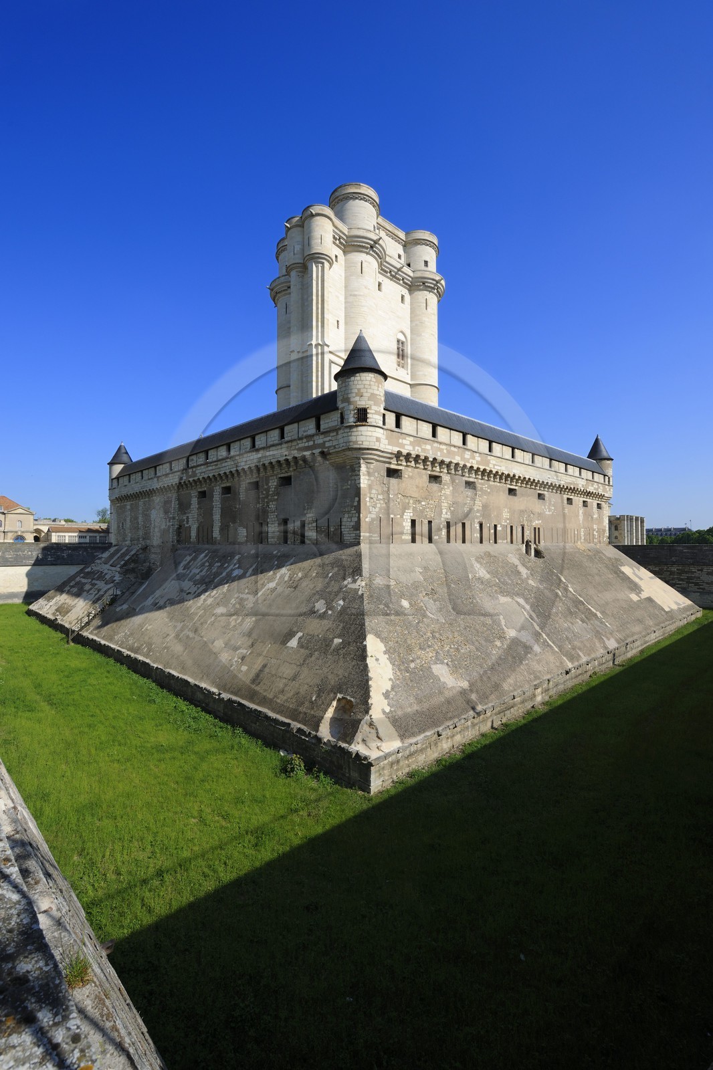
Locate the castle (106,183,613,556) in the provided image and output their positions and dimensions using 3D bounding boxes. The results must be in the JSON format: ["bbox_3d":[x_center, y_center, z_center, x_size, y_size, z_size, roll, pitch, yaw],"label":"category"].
[{"bbox_3d":[-0.080,-22.320,69.880,53.800,49.100,55.670,1,-2,-44],"label":"castle"}]

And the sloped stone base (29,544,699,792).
[{"bbox_3d":[0.020,7.150,69.140,71.500,11.130,73.920,1,-2,-44],"label":"sloped stone base"}]

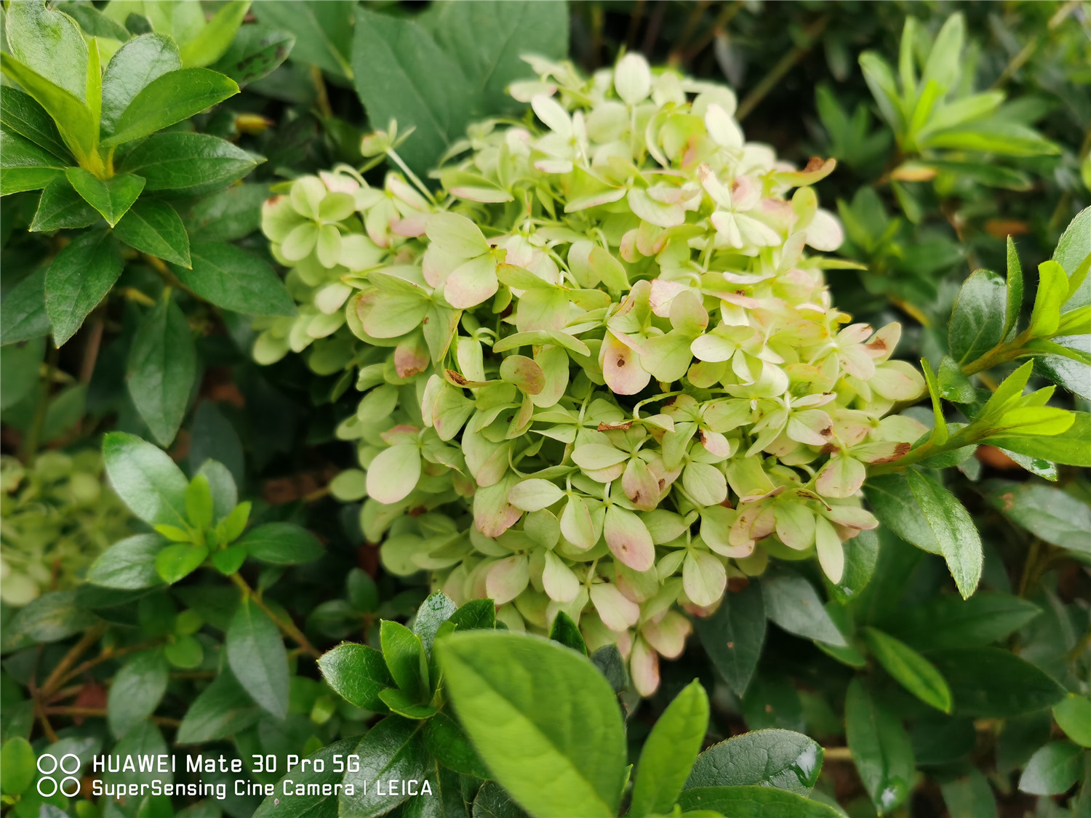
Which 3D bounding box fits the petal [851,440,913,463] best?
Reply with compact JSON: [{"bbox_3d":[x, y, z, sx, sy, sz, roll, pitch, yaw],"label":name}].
[{"bbox_3d":[0.113,0.014,0.285,0.021,0.004,0.013,-4,37,-5],"label":"petal"}]

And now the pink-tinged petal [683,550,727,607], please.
[{"bbox_3d":[0.052,0.057,0.285,0.015,0.019,0.005,-18,3,-8],"label":"pink-tinged petal"}]

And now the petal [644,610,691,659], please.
[{"bbox_3d":[0.044,0.084,0.315,0.017,0.019,0.007,-22,8,-12],"label":"petal"}]

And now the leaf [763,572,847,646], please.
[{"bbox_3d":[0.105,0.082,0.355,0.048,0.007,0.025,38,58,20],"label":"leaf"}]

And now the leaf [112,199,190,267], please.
[{"bbox_3d":[-0.132,-0.059,0.285,0.037,0.006,0.018,39,68,11],"label":"leaf"}]

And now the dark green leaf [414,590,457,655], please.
[{"bbox_3d":[-0.037,0.071,0.275,0.015,0.005,0.024,3,60,2],"label":"dark green leaf"}]

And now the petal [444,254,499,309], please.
[{"bbox_3d":[-0.019,-0.036,0.238,0.015,0.004,0.020,31,75,1],"label":"petal"}]

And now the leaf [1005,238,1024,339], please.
[{"bbox_3d":[0.163,-0.042,0.297,0.014,0.035,0.006,-10,12,-39],"label":"leaf"}]

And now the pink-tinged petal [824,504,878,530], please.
[{"bbox_3d":[0.108,0.038,0.300,0.019,0.006,0.011,16,34,1],"label":"pink-tinged petal"}]

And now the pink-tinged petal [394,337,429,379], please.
[{"bbox_3d":[-0.043,-0.017,0.272,0.011,0.015,0.004,18,-1,16],"label":"pink-tinged petal"}]

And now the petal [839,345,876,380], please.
[{"bbox_3d":[0.106,-0.016,0.290,0.015,0.005,0.013,41,73,-1],"label":"petal"}]

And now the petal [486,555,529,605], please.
[{"bbox_3d":[-0.012,0.055,0.275,0.013,0.004,0.018,37,91,11],"label":"petal"}]

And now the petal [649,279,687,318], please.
[{"bbox_3d":[0.038,-0.034,0.262,0.014,0.004,0.013,-23,68,-3],"label":"petal"}]

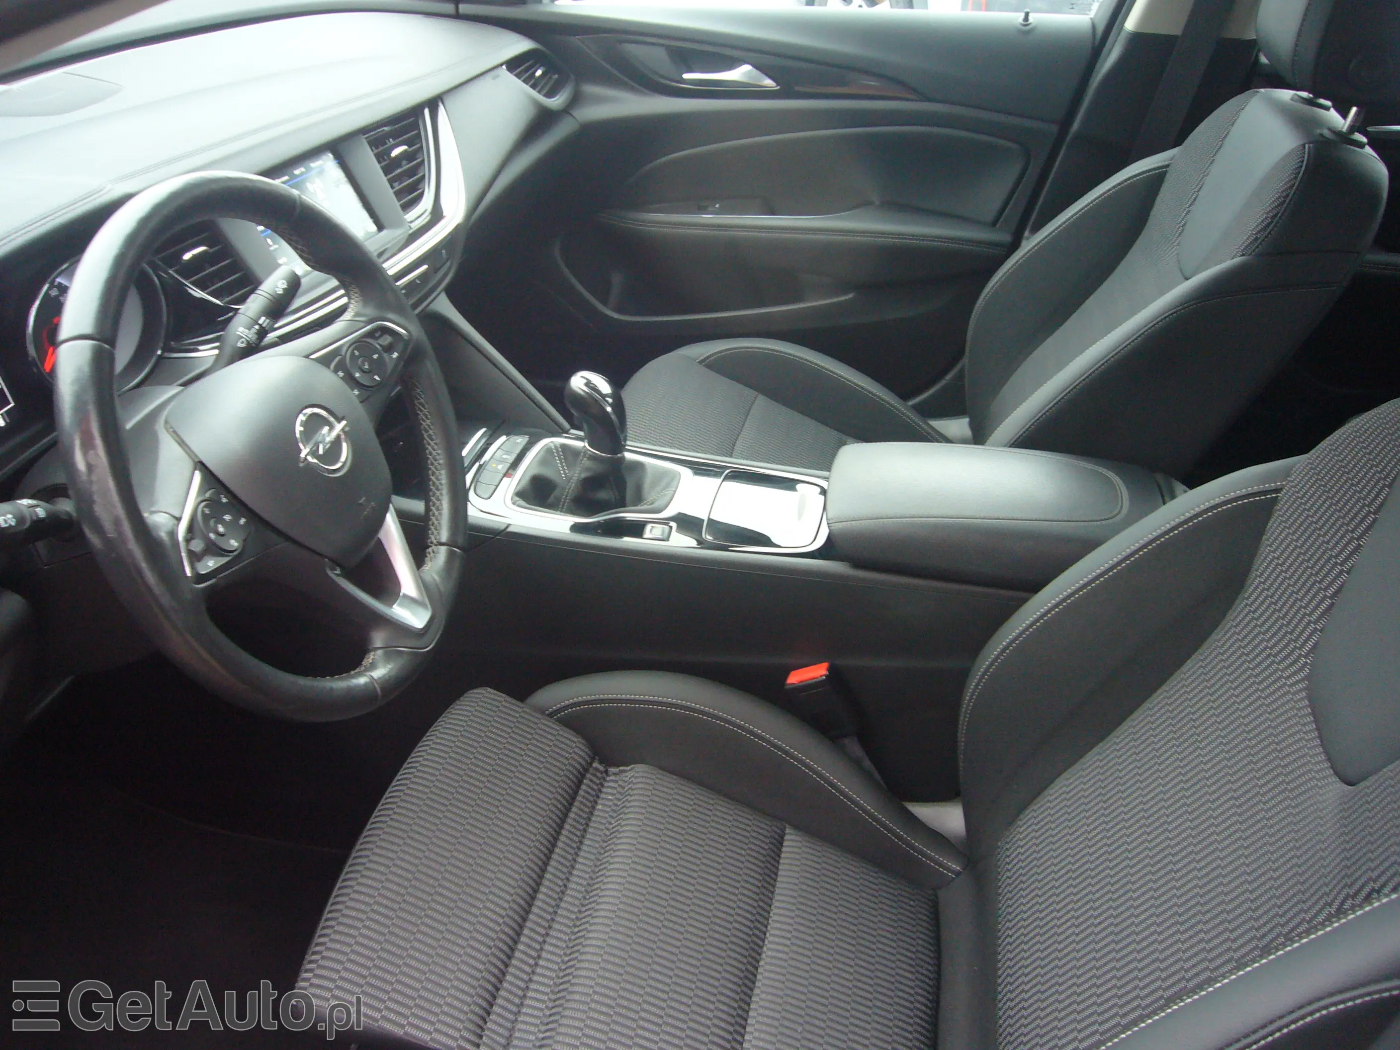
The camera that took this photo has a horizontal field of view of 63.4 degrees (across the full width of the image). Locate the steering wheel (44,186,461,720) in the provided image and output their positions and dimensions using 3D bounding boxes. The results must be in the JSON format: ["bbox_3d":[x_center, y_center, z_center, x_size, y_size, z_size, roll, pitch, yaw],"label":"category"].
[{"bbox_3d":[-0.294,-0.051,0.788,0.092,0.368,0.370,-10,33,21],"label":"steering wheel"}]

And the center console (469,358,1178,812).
[{"bbox_3d":[0.112,0.064,1.242,0.785,0.405,0.216,8,37,9],"label":"center console"}]

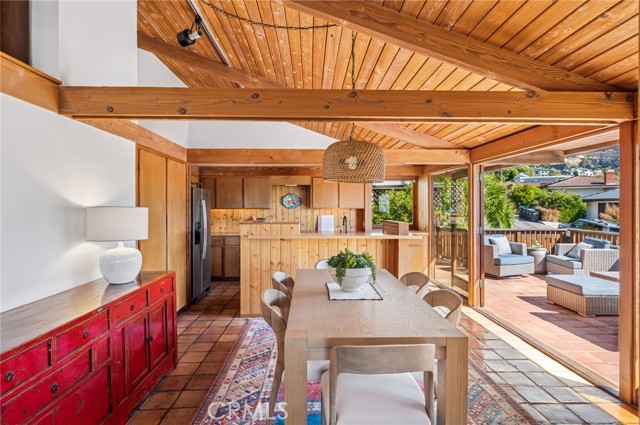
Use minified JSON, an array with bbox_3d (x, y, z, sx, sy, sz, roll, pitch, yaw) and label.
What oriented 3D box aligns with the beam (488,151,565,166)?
[{"bbox_3d":[2.941,-0.825,4.996,1.220,0.185,0.130,0,1,-2],"label":"beam"}]

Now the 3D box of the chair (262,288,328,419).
[{"bbox_3d":[-0.162,1.004,2.491,0.550,0.780,0.520,0,1,-2],"label":"chair"}]

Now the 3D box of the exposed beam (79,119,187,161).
[{"bbox_3d":[-1.926,-0.799,3.580,0.135,0.180,2.370,0,1,-2],"label":"exposed beam"}]

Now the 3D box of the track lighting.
[{"bbox_3d":[-1.406,-1.960,3.633,0.230,0.290,0.210,1,1,40],"label":"track lighting"}]

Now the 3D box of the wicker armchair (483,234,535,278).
[{"bbox_3d":[3.948,0.917,7.411,0.920,0.820,0.870,0,1,-19],"label":"wicker armchair"}]

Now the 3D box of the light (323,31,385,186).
[{"bbox_3d":[0.282,-0.885,2.817,0.515,1.270,0.515,0,1,-2],"label":"light"}]

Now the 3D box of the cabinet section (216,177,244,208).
[{"bbox_3d":[-1.824,-0.401,6.980,0.550,0.647,0.320,0,1,-2],"label":"cabinet section"}]

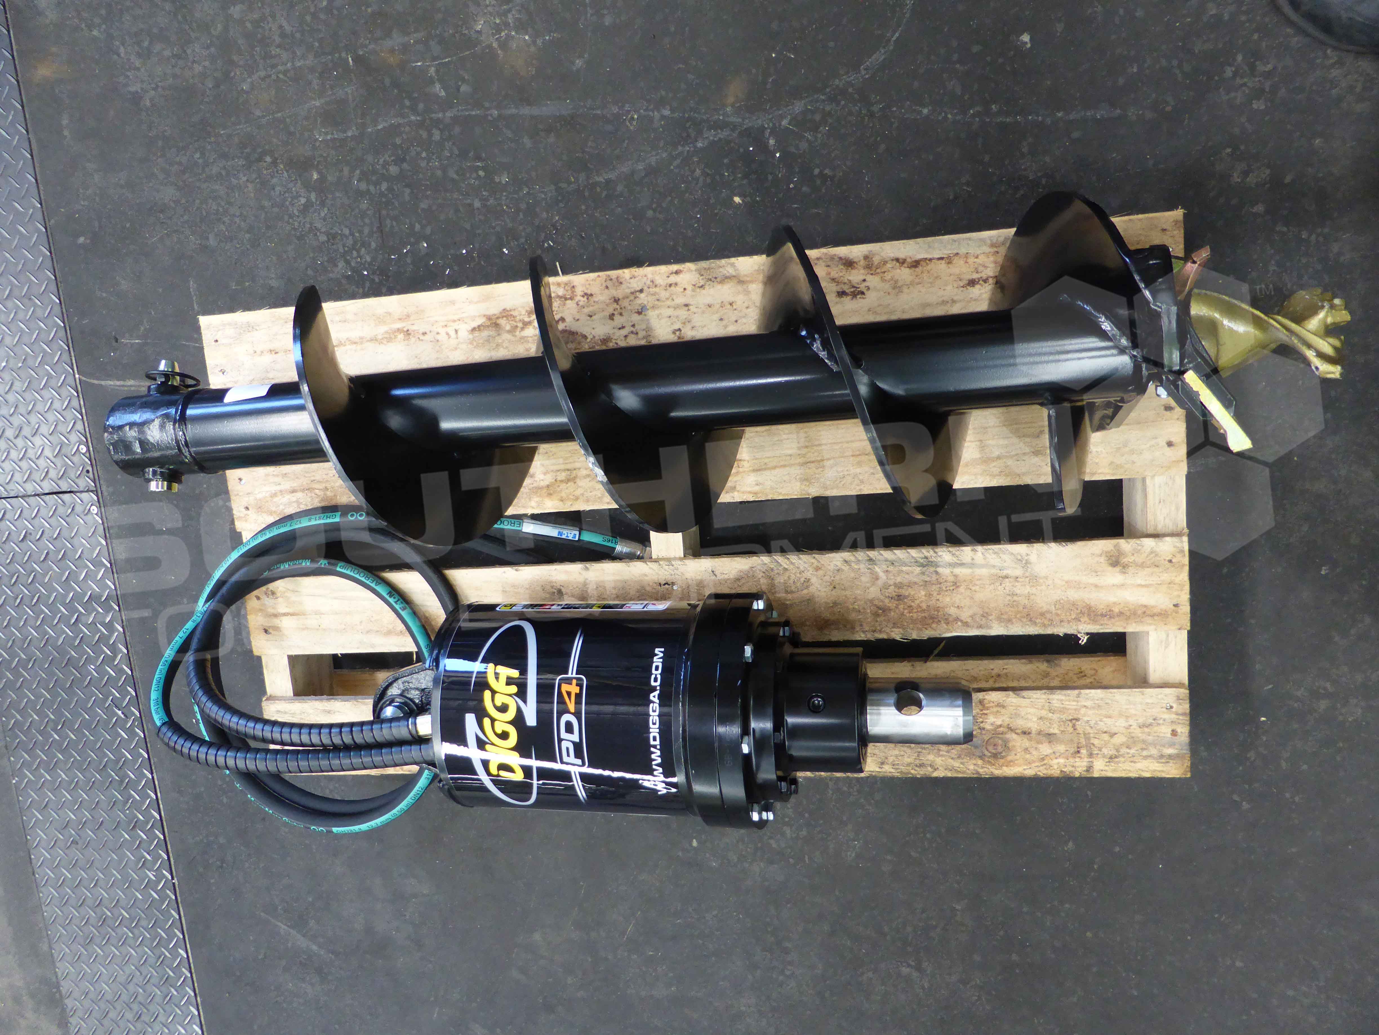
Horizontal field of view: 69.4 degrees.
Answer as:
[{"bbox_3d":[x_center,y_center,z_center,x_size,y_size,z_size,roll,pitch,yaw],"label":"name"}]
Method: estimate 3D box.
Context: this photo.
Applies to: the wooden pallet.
[{"bbox_3d":[-0.015,0.006,1.204,1.105,0.136,0.588,-3,99,12],"label":"wooden pallet"}]

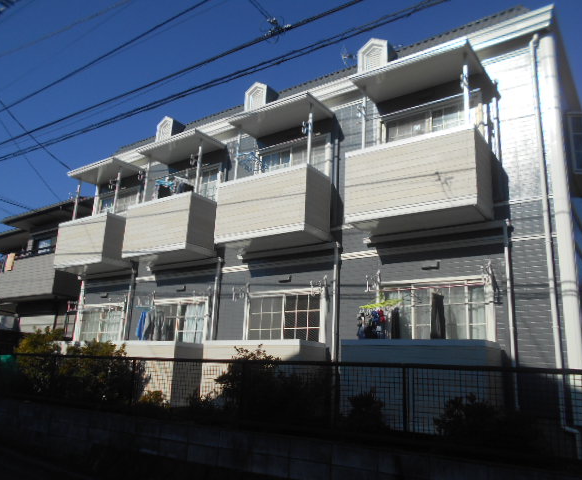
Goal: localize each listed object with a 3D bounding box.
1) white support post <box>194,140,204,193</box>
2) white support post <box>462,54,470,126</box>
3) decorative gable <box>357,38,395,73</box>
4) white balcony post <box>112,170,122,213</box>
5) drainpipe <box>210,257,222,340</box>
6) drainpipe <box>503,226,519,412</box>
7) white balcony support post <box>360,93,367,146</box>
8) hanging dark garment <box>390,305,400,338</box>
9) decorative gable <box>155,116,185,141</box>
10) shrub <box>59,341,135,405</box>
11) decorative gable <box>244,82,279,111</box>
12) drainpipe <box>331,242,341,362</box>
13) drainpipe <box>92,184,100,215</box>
[{"bbox_3d":[-1.909,-1.536,10.014,0.065,1.150,0.065,-8,-18,34],"label":"white support post"},{"bbox_3d":[2.517,-2.161,6.896,0.060,1.129,0.060,-8,-18,34],"label":"white support post"},{"bbox_3d":[1.599,-3.224,8.733,0.570,0.700,0.530,-8,-18,34],"label":"decorative gable"},{"bbox_3d":[-3.973,-1.139,10.993,0.065,1.059,0.065,-8,-18,34],"label":"white balcony post"},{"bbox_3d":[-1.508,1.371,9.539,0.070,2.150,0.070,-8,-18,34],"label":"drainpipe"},{"bbox_3d":[2.898,0.937,6.302,0.065,2.468,0.065,-8,-18,34],"label":"drainpipe"},{"bbox_3d":[1.189,-1.922,7.784,0.060,0.995,0.060,-8,-18,34],"label":"white balcony support post"},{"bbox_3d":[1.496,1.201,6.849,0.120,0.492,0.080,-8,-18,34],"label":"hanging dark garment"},{"bbox_3d":[-2.861,-2.573,11.539,0.540,0.610,0.450,-8,-18,34],"label":"decorative gable"},{"bbox_3d":[-3.217,2.202,7.914,1.100,1.050,1.000,-8,-18,34],"label":"shrub"},{"bbox_3d":[-0.592,-2.883,9.992,0.560,0.610,0.450,-8,-18,34],"label":"decorative gable"},{"bbox_3d":[0.718,1.086,7.833,0.065,2.154,0.065,-8,-18,34],"label":"drainpipe"},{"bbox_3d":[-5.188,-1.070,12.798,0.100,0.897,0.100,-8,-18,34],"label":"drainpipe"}]

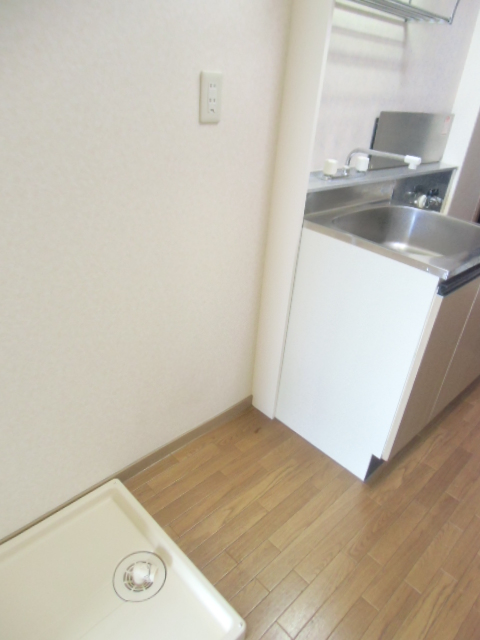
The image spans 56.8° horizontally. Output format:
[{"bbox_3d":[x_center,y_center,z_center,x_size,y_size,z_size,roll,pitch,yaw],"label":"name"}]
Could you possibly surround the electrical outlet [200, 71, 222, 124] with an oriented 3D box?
[{"bbox_3d":[-0.073,-0.567,1.138,0.070,0.120,0.009,-22,39,-39],"label":"electrical outlet"}]

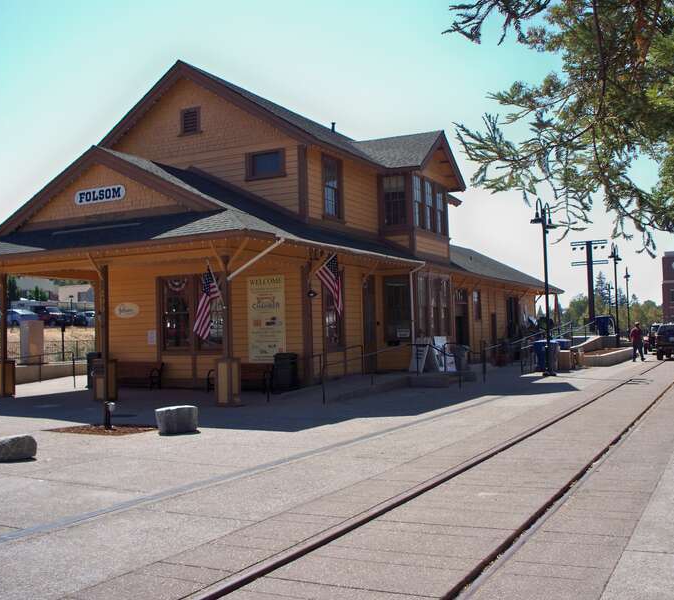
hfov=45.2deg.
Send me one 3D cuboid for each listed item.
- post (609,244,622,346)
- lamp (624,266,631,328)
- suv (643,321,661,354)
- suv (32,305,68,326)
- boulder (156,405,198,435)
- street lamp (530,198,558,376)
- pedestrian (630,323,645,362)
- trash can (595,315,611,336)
[{"bbox_3d":[16.887,-0.202,48.934,0.420,6.300,1.800,-3,-3,28],"label":"post"},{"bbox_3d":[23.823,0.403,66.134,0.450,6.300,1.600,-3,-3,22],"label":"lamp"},{"bbox_3d":[19.419,2.189,47.338,1.850,1.800,4.600,-3,-3,28],"label":"suv"},{"bbox_3d":[-25.635,1.433,72.000,1.860,1.800,4.600,1,-3,-45],"label":"suv"},{"bbox_3d":[-2.891,2.166,14.600,0.700,0.460,0.520,-2,-2,0],"label":"boulder"},{"bbox_3d":[7.640,-0.399,29.635,0.420,6.350,1.900,-3,-3,28],"label":"street lamp"},{"bbox_3d":[13.698,1.916,36.938,0.500,1.800,0.550,-1,-2,-6],"label":"pedestrian"},{"bbox_3d":[14.167,1.371,43.000,0.760,1.130,0.780,0,-3,-28],"label":"trash can"}]

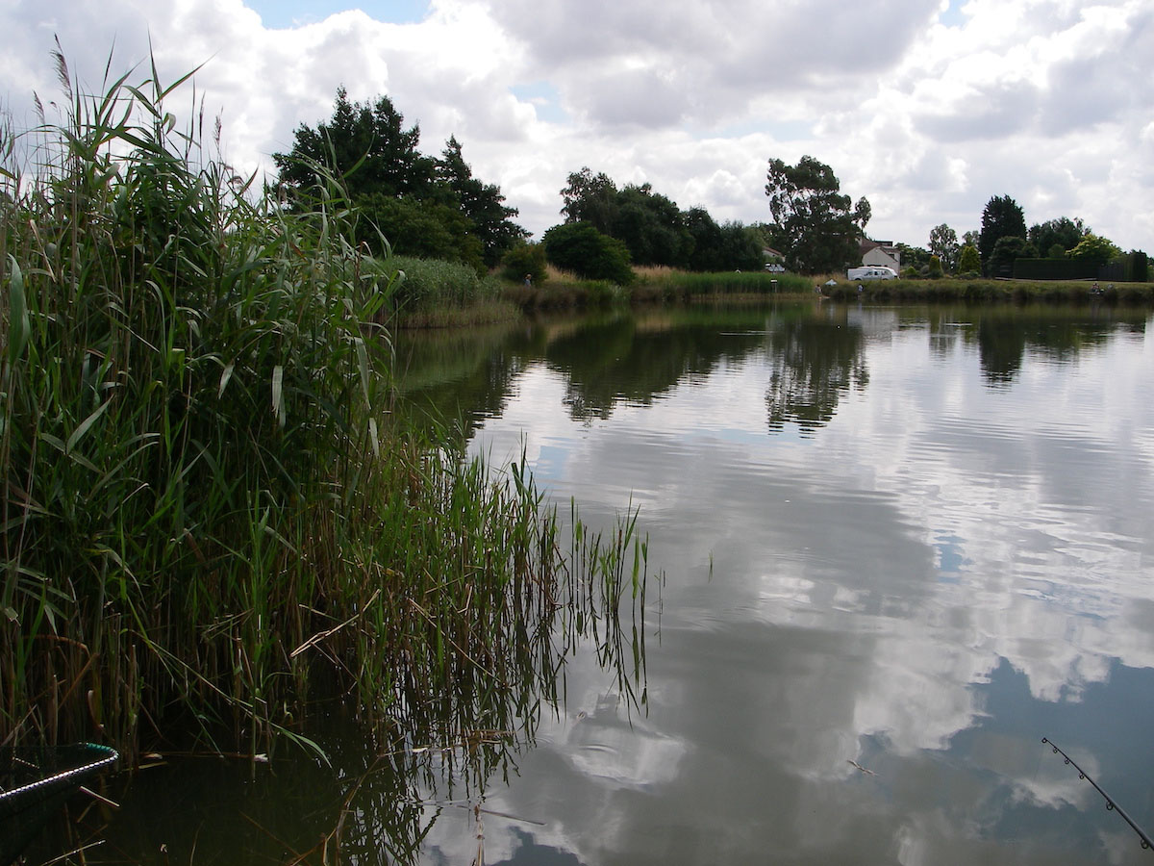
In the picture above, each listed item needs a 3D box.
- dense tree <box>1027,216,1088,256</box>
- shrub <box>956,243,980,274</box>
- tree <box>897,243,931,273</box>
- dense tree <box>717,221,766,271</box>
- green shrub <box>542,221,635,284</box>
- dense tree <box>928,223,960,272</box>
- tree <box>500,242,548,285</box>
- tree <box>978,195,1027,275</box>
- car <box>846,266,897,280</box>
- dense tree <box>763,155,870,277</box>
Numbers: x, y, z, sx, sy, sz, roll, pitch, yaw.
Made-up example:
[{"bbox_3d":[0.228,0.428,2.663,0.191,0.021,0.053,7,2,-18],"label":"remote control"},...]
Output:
[{"bbox_3d":[58.774,-22.932,154.584,7.766,6.967,6.989,0,7,0],"label":"dense tree"},{"bbox_3d":[44.035,-19.374,141.802,2.587,3.307,2.587,0,7,0],"label":"shrub"},{"bbox_3d":[44.028,-22.635,164.756,4.760,4.089,4.760,0,7,0],"label":"tree"},{"bbox_3d":[17.627,-19.621,134.668,5.227,5.566,5.227,0,7,0],"label":"dense tree"},{"bbox_3d":[0.768,-12.944,91.724,6.774,4.620,6.097,0,7,0],"label":"green shrub"},{"bbox_3d":[46.337,-23.136,159.620,4.130,6.358,4.130,0,7,0],"label":"dense tree"},{"bbox_3d":[-3.641,-11.729,87.814,3.340,3.106,3.340,0,7,0],"label":"tree"},{"bbox_3d":[48.598,-22.405,144.443,5.504,9.324,5.228,0,7,0],"label":"tree"},{"bbox_3d":[29.806,-15.850,127.905,4.700,1.650,1.850,0,7,0],"label":"car"},{"bbox_3d":[28.144,-25.208,147.164,12.134,14.001,10.921,0,7,0],"label":"dense tree"}]

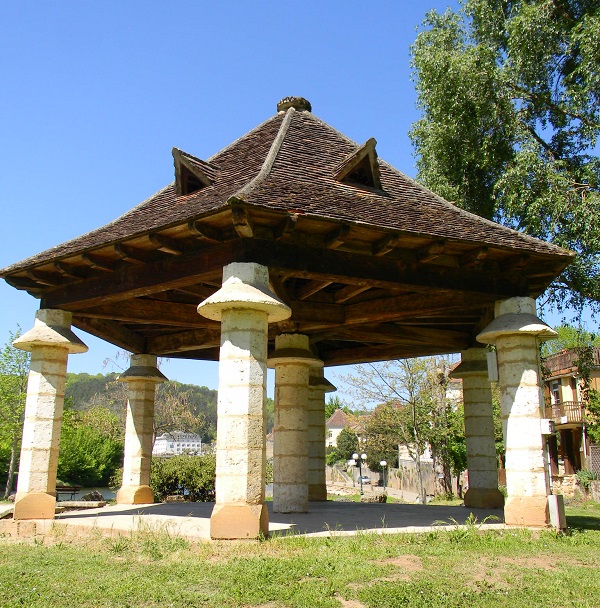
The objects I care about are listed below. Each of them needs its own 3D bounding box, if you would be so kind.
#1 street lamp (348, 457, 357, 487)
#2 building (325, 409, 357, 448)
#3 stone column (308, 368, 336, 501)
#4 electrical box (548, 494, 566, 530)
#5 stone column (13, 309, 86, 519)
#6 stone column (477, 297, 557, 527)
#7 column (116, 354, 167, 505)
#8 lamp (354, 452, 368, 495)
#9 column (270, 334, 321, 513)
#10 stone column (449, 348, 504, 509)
[{"bbox_3d":[7.304,23.351,89.181,1.000,3.600,0.550,-1,-14,4],"label":"street lamp"},{"bbox_3d":[11.550,35.090,180.070,9.000,11.500,9.500,-1,-14,4],"label":"building"},{"bbox_3d":[0.377,3.234,16.245,1.180,3.250,1.180,-2,-14,7],"label":"stone column"},{"bbox_3d":[3.853,3.115,9.678,0.156,0.484,0.365,-10,-18,36],"label":"electrical box"},{"bbox_3d":[-4.140,1.751,10.468,1.180,3.250,1.180,6,-15,-22],"label":"stone column"},{"bbox_3d":[3.284,1.554,9.559,1.180,3.250,1.180,-10,-18,36],"label":"stone column"},{"bbox_3d":[-3.603,2.805,14.623,1.180,3.250,1.180,-10,-18,36],"label":"column"},{"bbox_3d":[5.471,15.255,58.036,1.150,3.600,0.500,-1,-14,5],"label":"lamp"},{"bbox_3d":[-0.160,2.203,12.051,1.180,3.185,1.180,-2,-14,7],"label":"column"},{"bbox_3d":[3.821,2.609,13.713,1.180,3.250,1.180,6,-15,-22],"label":"stone column"}]

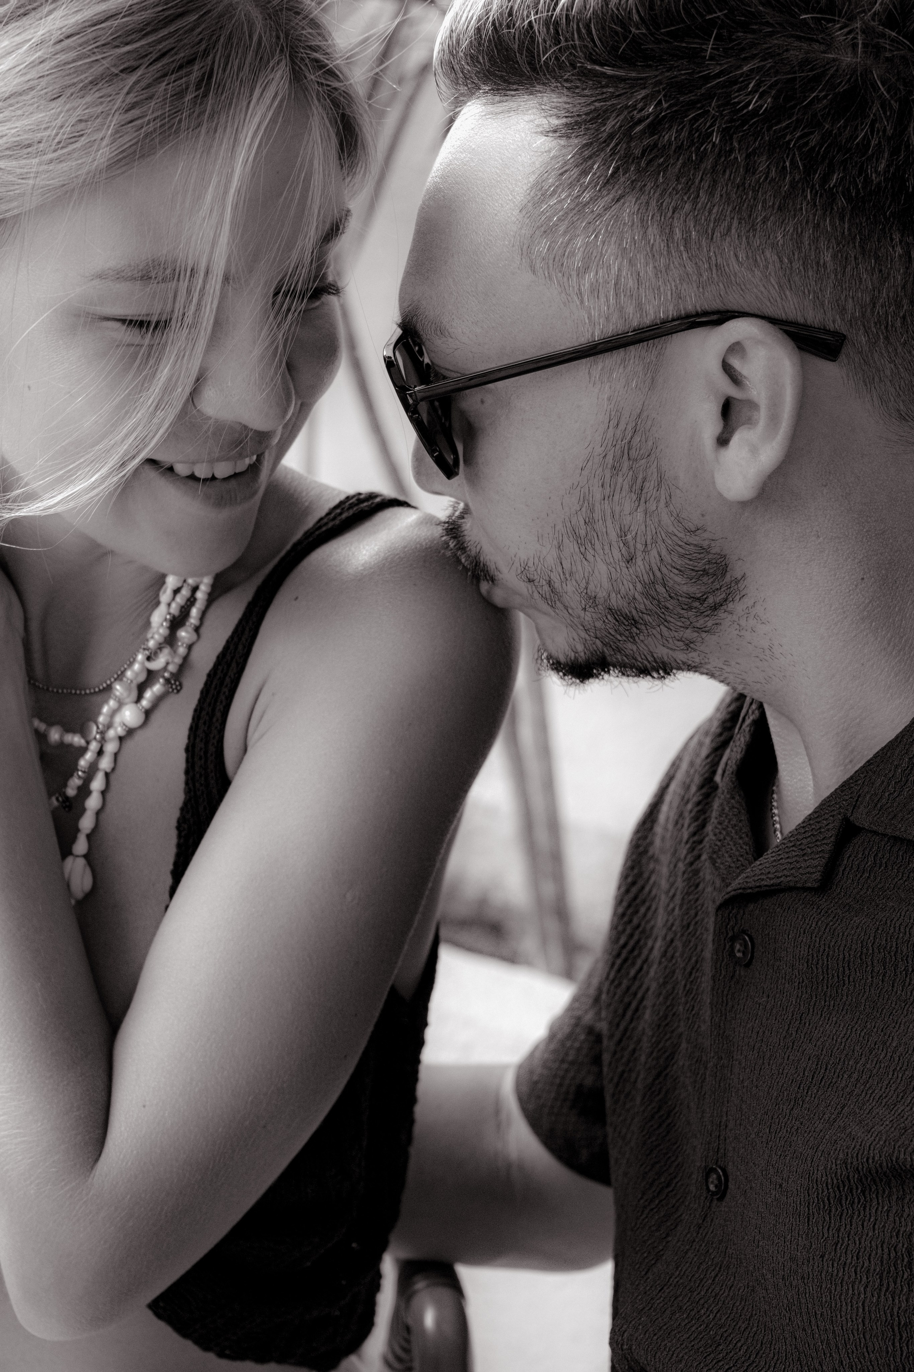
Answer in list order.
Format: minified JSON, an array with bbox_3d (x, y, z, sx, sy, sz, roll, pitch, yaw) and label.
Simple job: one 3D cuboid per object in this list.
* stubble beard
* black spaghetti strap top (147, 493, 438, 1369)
[{"bbox_3d":[0.057,-0.048,0.920,0.108,0.100,0.135,-20,-2,16],"label":"stubble beard"},{"bbox_3d":[-0.148,0.092,1.065,0.300,0.360,0.220,10,6,43],"label":"black spaghetti strap top"}]

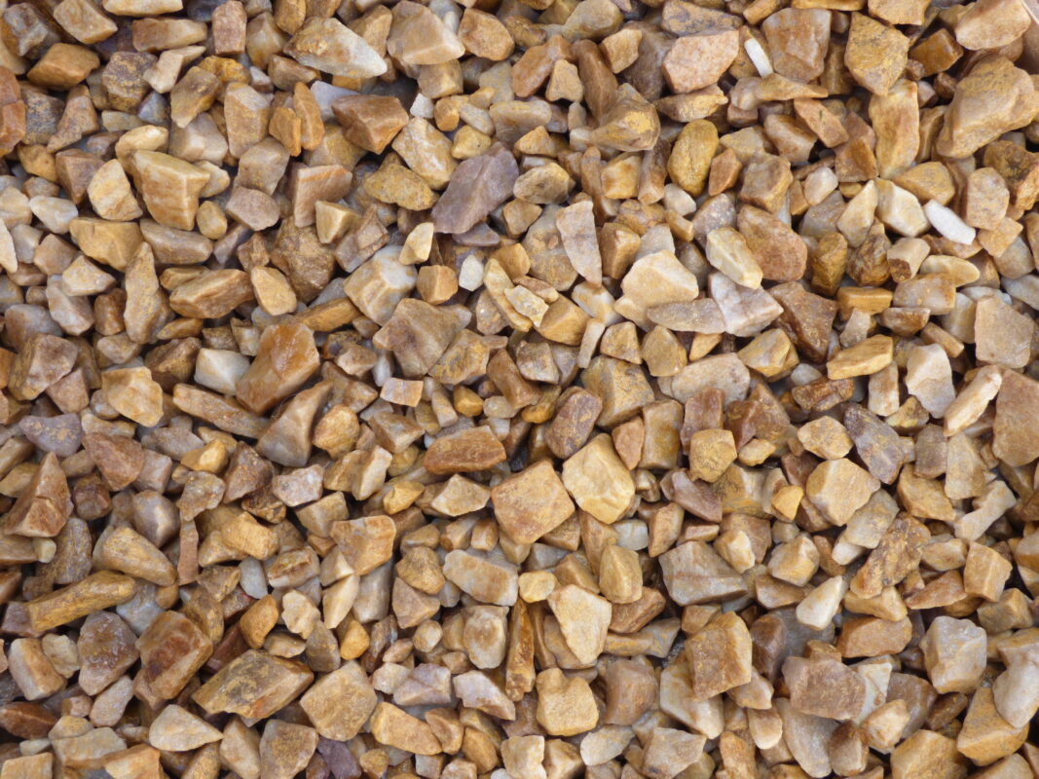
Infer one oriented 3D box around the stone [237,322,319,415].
[{"bbox_3d":[-0.105,-0.011,0.702,0.043,0.021,0.026,-43,83,-7],"label":"stone"}]

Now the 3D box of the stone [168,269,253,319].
[{"bbox_3d":[-0.133,-0.040,0.707,0.032,0.018,0.021,-36,82,-6],"label":"stone"}]

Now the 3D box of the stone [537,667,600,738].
[{"bbox_3d":[0.018,0.129,0.677,0.023,0.019,0.027,-26,81,-4],"label":"stone"}]

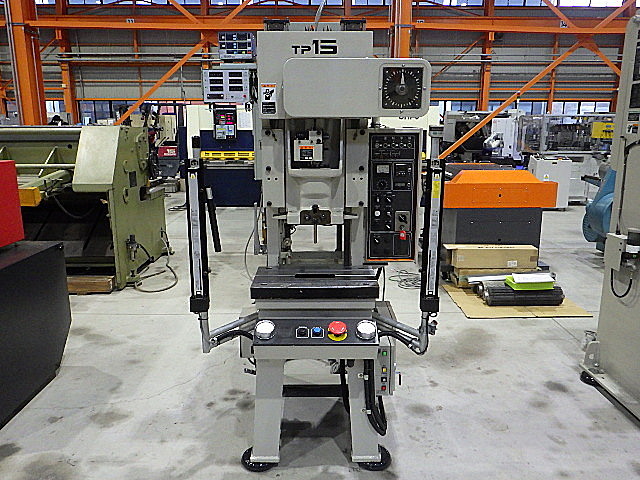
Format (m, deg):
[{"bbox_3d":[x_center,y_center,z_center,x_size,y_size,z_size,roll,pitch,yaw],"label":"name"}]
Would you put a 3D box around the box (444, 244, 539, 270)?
[{"bbox_3d":[1.587,0.156,4.785,0.765,0.178,0.200,0,12,0],"label":"box"}]

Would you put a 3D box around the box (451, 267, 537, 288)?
[{"bbox_3d":[1.610,0.329,4.822,0.720,0.178,0.200,0,12,0],"label":"box"}]

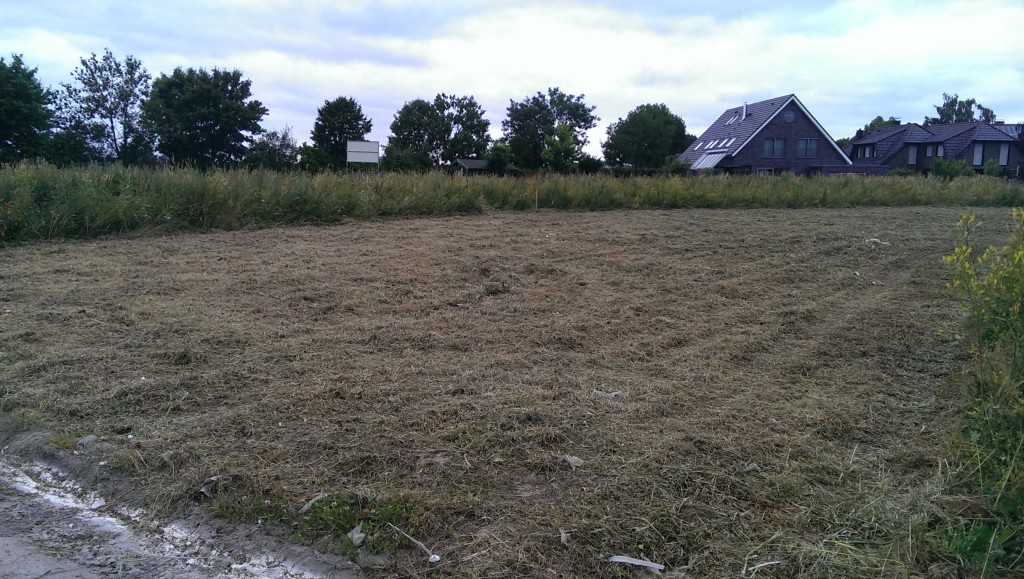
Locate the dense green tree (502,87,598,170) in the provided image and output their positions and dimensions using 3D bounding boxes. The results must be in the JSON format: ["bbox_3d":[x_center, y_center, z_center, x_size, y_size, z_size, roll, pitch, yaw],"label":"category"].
[{"bbox_3d":[3.702,-14.237,72.697,9.220,10.020,8.760,0,8,3],"label":"dense green tree"}]

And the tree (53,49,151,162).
[{"bbox_3d":[-31.850,-12.785,58.760,6.750,11.240,6.410,-4,10,-28],"label":"tree"}]

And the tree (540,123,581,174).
[{"bbox_3d":[4.076,-10.701,63.113,3.490,5.840,3.490,0,8,0],"label":"tree"}]

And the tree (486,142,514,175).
[{"bbox_3d":[-0.921,-9.605,61.254,2.260,4.210,2.260,0,8,0],"label":"tree"}]

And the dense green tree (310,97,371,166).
[{"bbox_3d":[-15.110,-12.600,66.875,5.430,8.490,5.160,-2,9,-12],"label":"dense green tree"}]

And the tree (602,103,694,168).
[{"bbox_3d":[12.901,-13.416,72.819,8.560,8.360,7.800,0,8,0],"label":"tree"}]

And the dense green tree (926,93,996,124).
[{"bbox_3d":[57.362,-19.149,98.253,9.360,12.230,9.360,0,8,0],"label":"dense green tree"}]

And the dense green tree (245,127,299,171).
[{"bbox_3d":[-21.674,-11.648,69.038,4.910,5.970,4.600,0,8,0],"label":"dense green tree"}]

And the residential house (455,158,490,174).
[{"bbox_3d":[-2.343,-9.769,66.284,5.300,3.060,3.800,-3,9,-20],"label":"residential house"}]

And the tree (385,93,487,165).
[{"bbox_3d":[-7.244,-14.269,74.715,10.470,9.490,8.500,0,8,0],"label":"tree"}]

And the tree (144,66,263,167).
[{"bbox_3d":[-23.176,-11.698,56.899,8.680,9.630,8.240,-3,9,-22],"label":"tree"}]

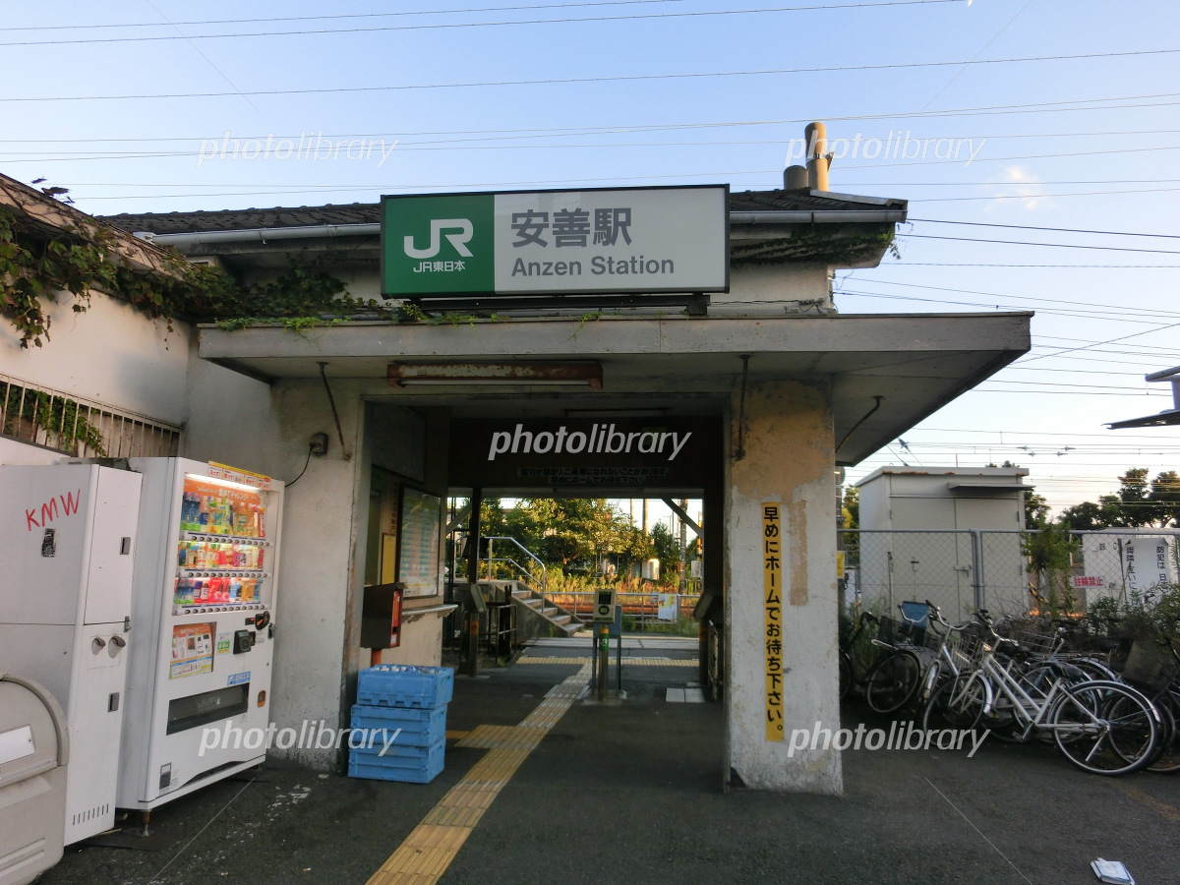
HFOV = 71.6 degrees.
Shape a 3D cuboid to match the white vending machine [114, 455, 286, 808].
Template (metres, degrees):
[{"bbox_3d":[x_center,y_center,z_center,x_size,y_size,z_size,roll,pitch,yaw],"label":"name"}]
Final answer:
[{"bbox_3d":[-2.472,1.066,4.790,0.740,1.810,1.093,-1,-9,8],"label":"white vending machine"}]

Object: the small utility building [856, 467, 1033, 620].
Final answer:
[{"bbox_3d":[4.964,1.670,11.511,1.929,2.540,1.850,0,-8,5],"label":"small utility building"}]

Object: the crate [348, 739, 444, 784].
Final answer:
[{"bbox_3d":[-1.236,2.056,5.325,0.535,0.210,0.310,-1,-9,11],"label":"crate"}]

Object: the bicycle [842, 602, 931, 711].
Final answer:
[{"bbox_3d":[3.130,2.080,7.740,1.700,1.050,0.550,-5,-10,36],"label":"bicycle"}]

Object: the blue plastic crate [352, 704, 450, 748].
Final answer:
[{"bbox_3d":[-1.233,1.841,5.360,0.535,0.225,0.310,-1,-9,11],"label":"blue plastic crate"}]

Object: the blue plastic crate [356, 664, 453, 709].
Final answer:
[{"bbox_3d":[-1.246,1.661,5.582,0.560,0.220,0.330,-1,-8,13],"label":"blue plastic crate"}]

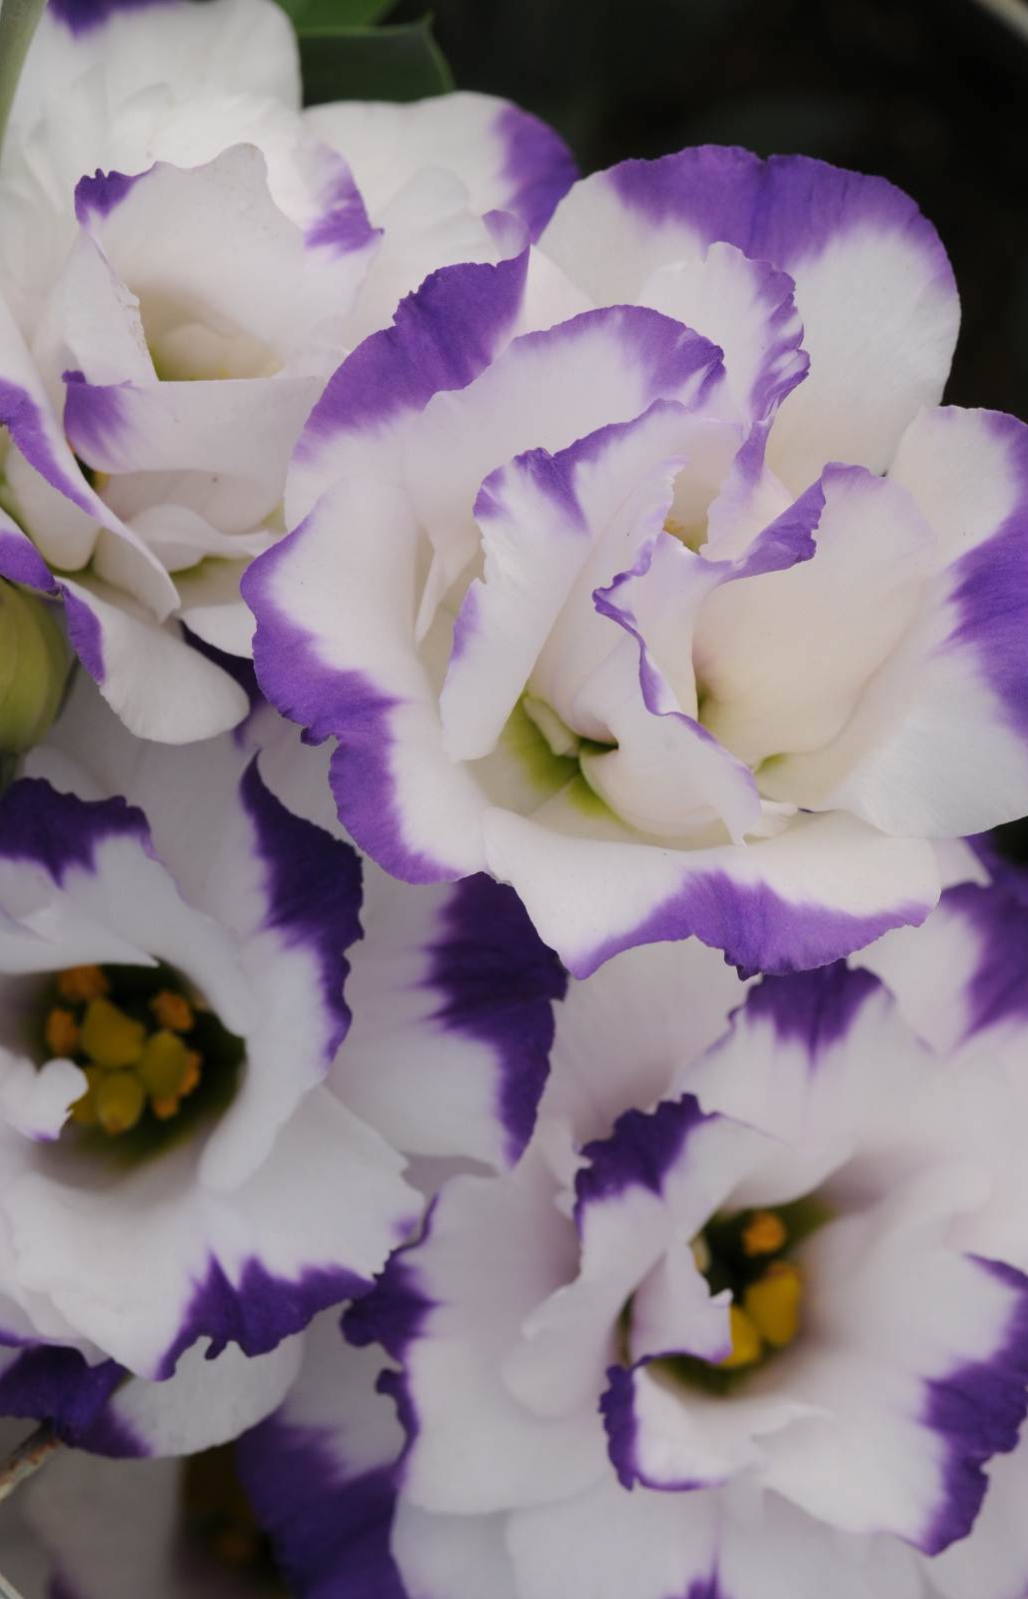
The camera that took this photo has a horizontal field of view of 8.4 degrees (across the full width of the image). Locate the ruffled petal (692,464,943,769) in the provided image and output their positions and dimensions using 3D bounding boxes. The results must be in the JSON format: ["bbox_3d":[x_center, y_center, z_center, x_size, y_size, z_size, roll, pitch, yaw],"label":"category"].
[{"bbox_3d":[0.028,-0.017,0.647,0.021,0.028,0.014,18,18,8],"label":"ruffled petal"}]

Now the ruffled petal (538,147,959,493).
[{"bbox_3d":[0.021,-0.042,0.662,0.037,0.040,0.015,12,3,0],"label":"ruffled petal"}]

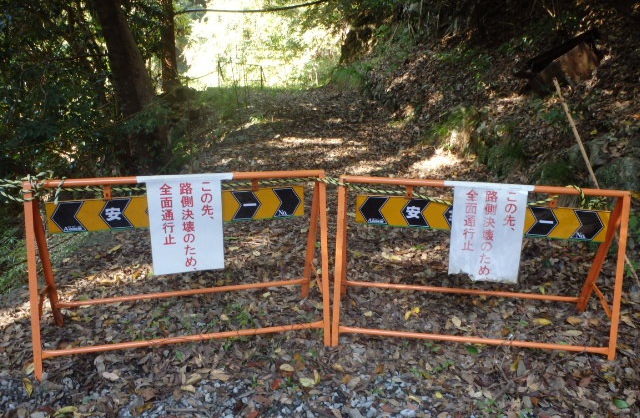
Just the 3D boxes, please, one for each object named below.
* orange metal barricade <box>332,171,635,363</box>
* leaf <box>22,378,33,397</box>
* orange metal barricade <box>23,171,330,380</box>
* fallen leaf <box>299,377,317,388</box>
[{"bbox_3d":[0.676,0.234,2.477,1.200,0.750,0.490,3,20,6],"label":"orange metal barricade"},{"bbox_3d":[-1.095,0.664,2.078,0.032,0.016,0.110,-12,22,-34],"label":"leaf"},{"bbox_3d":[-0.570,0.216,2.380,1.200,0.760,0.500,-3,19,-15],"label":"orange metal barricade"},{"bbox_3d":[-0.047,0.678,2.185,0.065,0.014,0.038,6,19,16],"label":"fallen leaf"}]

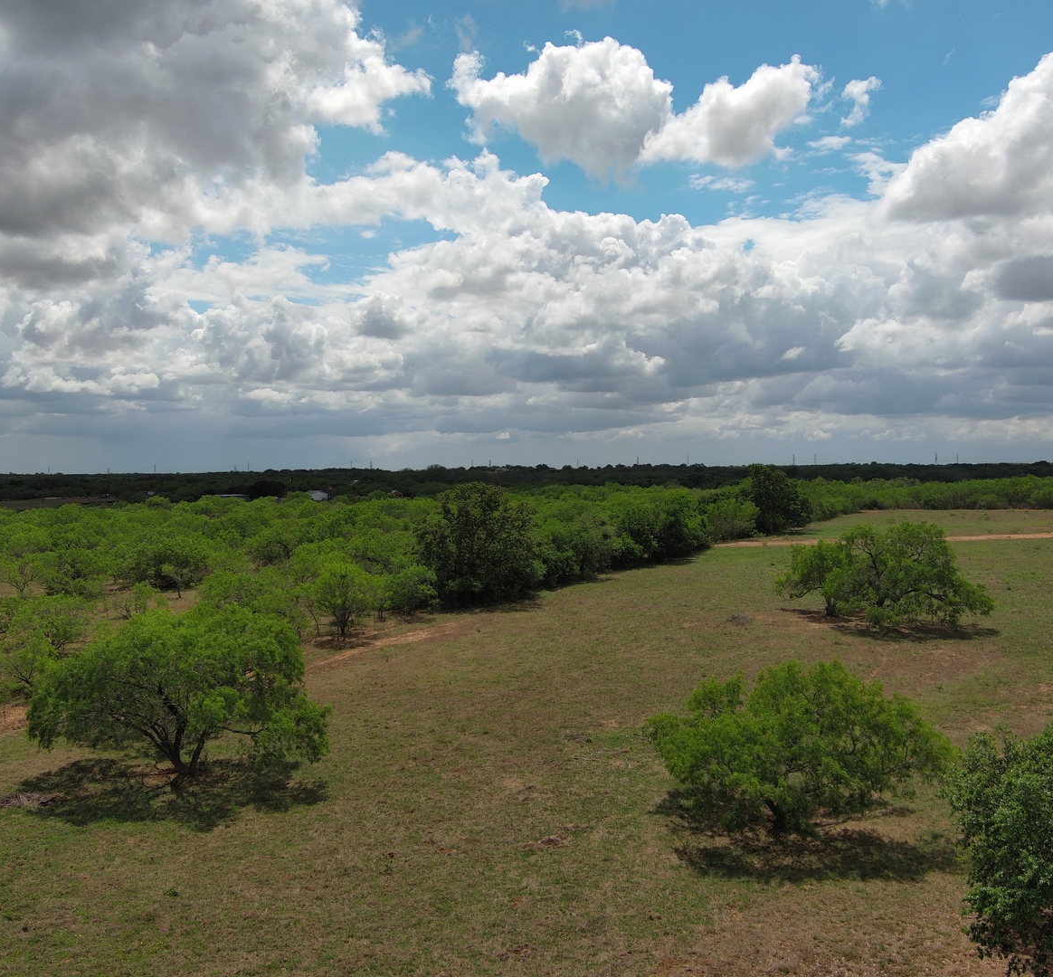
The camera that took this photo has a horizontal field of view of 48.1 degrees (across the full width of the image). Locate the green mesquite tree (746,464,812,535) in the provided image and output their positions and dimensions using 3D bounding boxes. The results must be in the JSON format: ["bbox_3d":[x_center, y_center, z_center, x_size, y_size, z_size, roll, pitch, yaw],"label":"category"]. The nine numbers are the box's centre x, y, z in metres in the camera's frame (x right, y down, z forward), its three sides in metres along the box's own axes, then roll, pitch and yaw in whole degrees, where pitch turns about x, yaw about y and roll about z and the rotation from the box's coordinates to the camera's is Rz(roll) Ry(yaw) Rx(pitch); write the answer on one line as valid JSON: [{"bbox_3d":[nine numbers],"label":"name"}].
[{"bbox_3d":[39.289,1.626,182.918,10.200,10.600,9.500,0,1,0],"label":"green mesquite tree"}]

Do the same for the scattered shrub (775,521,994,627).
[{"bbox_3d":[23.929,5.516,78.949,14.400,6.600,11.500,0,1,0],"label":"scattered shrub"}]

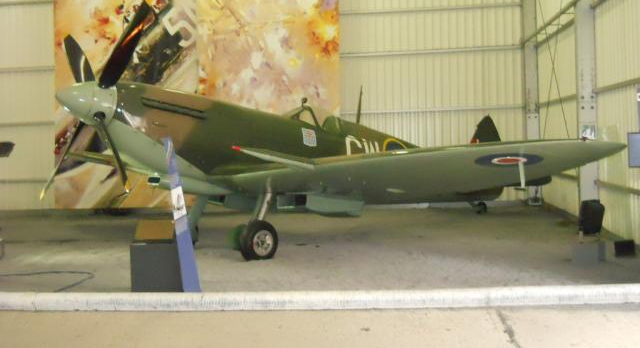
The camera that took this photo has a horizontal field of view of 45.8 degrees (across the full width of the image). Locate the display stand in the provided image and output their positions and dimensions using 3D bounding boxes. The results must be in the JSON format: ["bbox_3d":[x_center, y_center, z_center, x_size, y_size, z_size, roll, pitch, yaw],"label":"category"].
[{"bbox_3d":[-1.663,0.882,7.887,0.540,0.790,0.400,-2,3,-6],"label":"display stand"}]

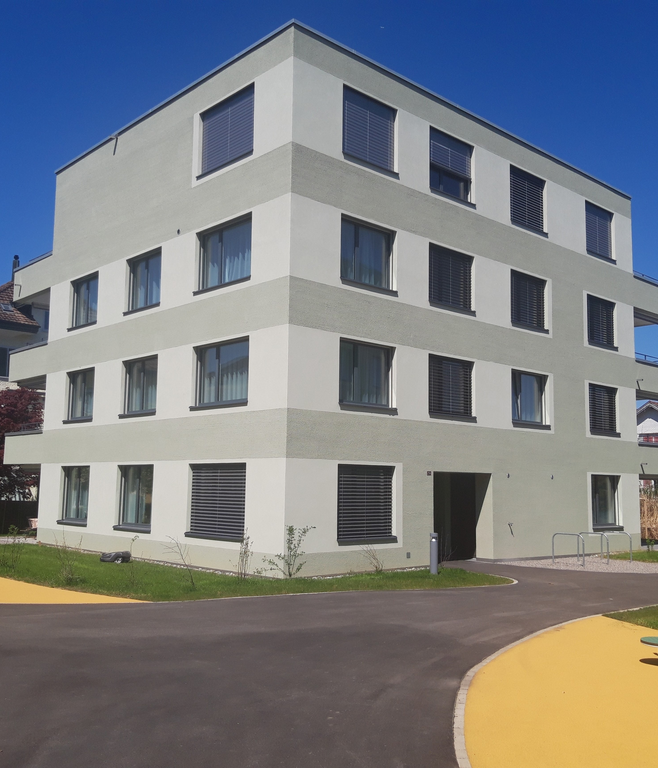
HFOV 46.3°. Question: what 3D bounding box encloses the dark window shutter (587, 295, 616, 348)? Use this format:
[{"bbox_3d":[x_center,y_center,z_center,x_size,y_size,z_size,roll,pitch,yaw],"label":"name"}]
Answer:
[{"bbox_3d":[9.033,-2.061,25.688,1.827,1.523,0.130,7,-9,-42],"label":"dark window shutter"}]

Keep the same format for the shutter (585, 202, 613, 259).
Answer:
[{"bbox_3d":[8.917,-5.074,25.606,1.852,1.590,0.140,7,-10,-42],"label":"shutter"}]

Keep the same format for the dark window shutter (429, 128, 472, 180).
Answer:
[{"bbox_3d":[3.095,-5.948,19.937,1.772,0.804,0.120,7,-10,-41],"label":"dark window shutter"}]

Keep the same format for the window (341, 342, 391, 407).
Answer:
[{"bbox_3d":[0.834,-0.182,17.902,1.778,1.564,0.200,7,-9,-42],"label":"window"}]

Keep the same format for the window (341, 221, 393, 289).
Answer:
[{"bbox_3d":[0.847,-2.940,17.543,1.789,1.448,0.200,7,-10,-41],"label":"window"}]

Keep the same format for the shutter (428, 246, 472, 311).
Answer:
[{"bbox_3d":[3.108,-2.763,20.141,1.833,1.460,0.180,7,-10,-42],"label":"shutter"}]

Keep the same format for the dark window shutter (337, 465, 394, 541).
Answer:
[{"bbox_3d":[0.765,2.659,17.402,1.832,1.620,0.180,7,-10,-42],"label":"dark window shutter"}]

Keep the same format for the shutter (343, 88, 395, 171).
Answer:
[{"bbox_3d":[0.899,-5.870,17.935,1.775,1.610,0.200,7,-10,-41],"label":"shutter"}]

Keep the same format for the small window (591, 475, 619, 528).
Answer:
[{"bbox_3d":[8.403,3.587,23.535,1.794,1.571,0.200,7,-10,-41],"label":"small window"}]

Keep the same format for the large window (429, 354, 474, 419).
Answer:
[{"bbox_3d":[3.141,0.077,20.010,1.790,1.514,0.130,7,-9,-42],"label":"large window"}]

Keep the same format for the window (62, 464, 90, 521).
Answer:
[{"bbox_3d":[-7.590,3.306,23.221,0.200,1.711,1.877,7,-9,-42],"label":"window"}]

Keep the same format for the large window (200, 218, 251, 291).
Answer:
[{"bbox_3d":[-2.373,-3.070,18.254,0.180,1.460,2.219,7,-10,-43],"label":"large window"}]

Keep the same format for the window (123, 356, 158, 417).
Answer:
[{"bbox_3d":[-4.911,0.050,20.500,0.180,1.440,1.845,7,-10,-43],"label":"window"}]

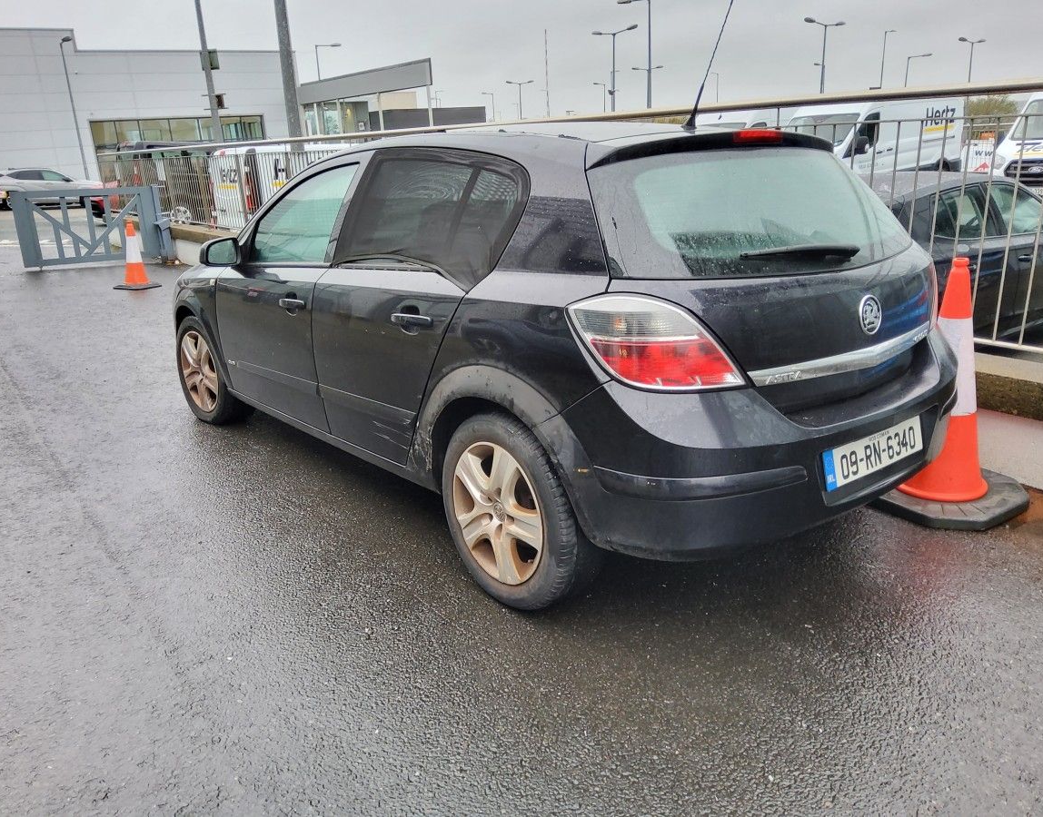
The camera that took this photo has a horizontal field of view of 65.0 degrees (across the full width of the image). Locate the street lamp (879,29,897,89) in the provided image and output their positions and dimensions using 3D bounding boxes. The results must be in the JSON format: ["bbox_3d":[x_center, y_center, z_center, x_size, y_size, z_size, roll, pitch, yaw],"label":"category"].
[{"bbox_3d":[21.322,-18.004,48.386,0.950,8.000,0.280,-5,17,-10],"label":"street lamp"}]

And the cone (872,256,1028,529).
[{"bbox_3d":[1.599,-0.103,3.080,0.550,0.940,0.550,-14,20,-37],"label":"cone"}]

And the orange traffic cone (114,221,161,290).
[{"bbox_3d":[-5.250,-2.086,11.095,0.530,0.900,0.530,9,20,34],"label":"orange traffic cone"}]

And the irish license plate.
[{"bbox_3d":[1.008,0.121,2.325,0.520,0.112,0.020,-14,9,-37],"label":"irish license plate"}]

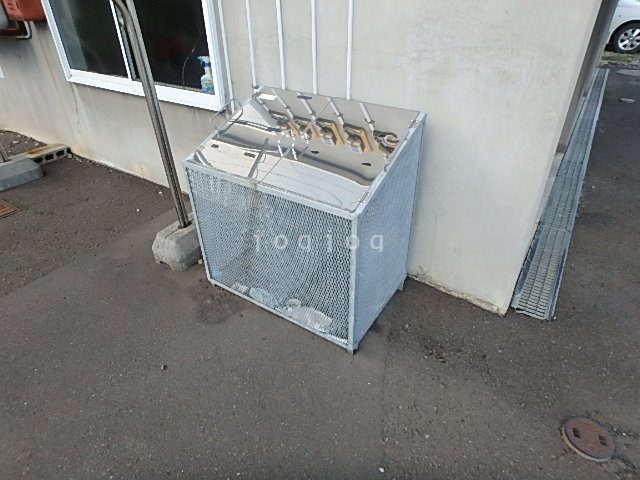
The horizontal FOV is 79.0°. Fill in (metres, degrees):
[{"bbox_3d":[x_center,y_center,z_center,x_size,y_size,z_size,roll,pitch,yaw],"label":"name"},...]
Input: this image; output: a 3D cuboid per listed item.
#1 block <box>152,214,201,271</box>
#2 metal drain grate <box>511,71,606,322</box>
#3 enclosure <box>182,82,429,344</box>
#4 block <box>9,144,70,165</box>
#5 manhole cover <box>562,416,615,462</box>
[{"bbox_3d":[-0.894,-0.007,2.635,0.255,0.200,0.420,21,38,30],"label":"block"},{"bbox_3d":[3.107,-1.319,4.554,0.210,0.045,7.200,18,39,28],"label":"metal drain grate"},{"bbox_3d":[-0.096,-0.155,2.062,1.000,1.025,0.590,20,39,29],"label":"enclosure"},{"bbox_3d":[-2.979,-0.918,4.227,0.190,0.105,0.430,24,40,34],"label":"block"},{"bbox_3d":[1.052,0.782,1.520,0.182,0.030,0.182,21,38,30],"label":"manhole cover"}]

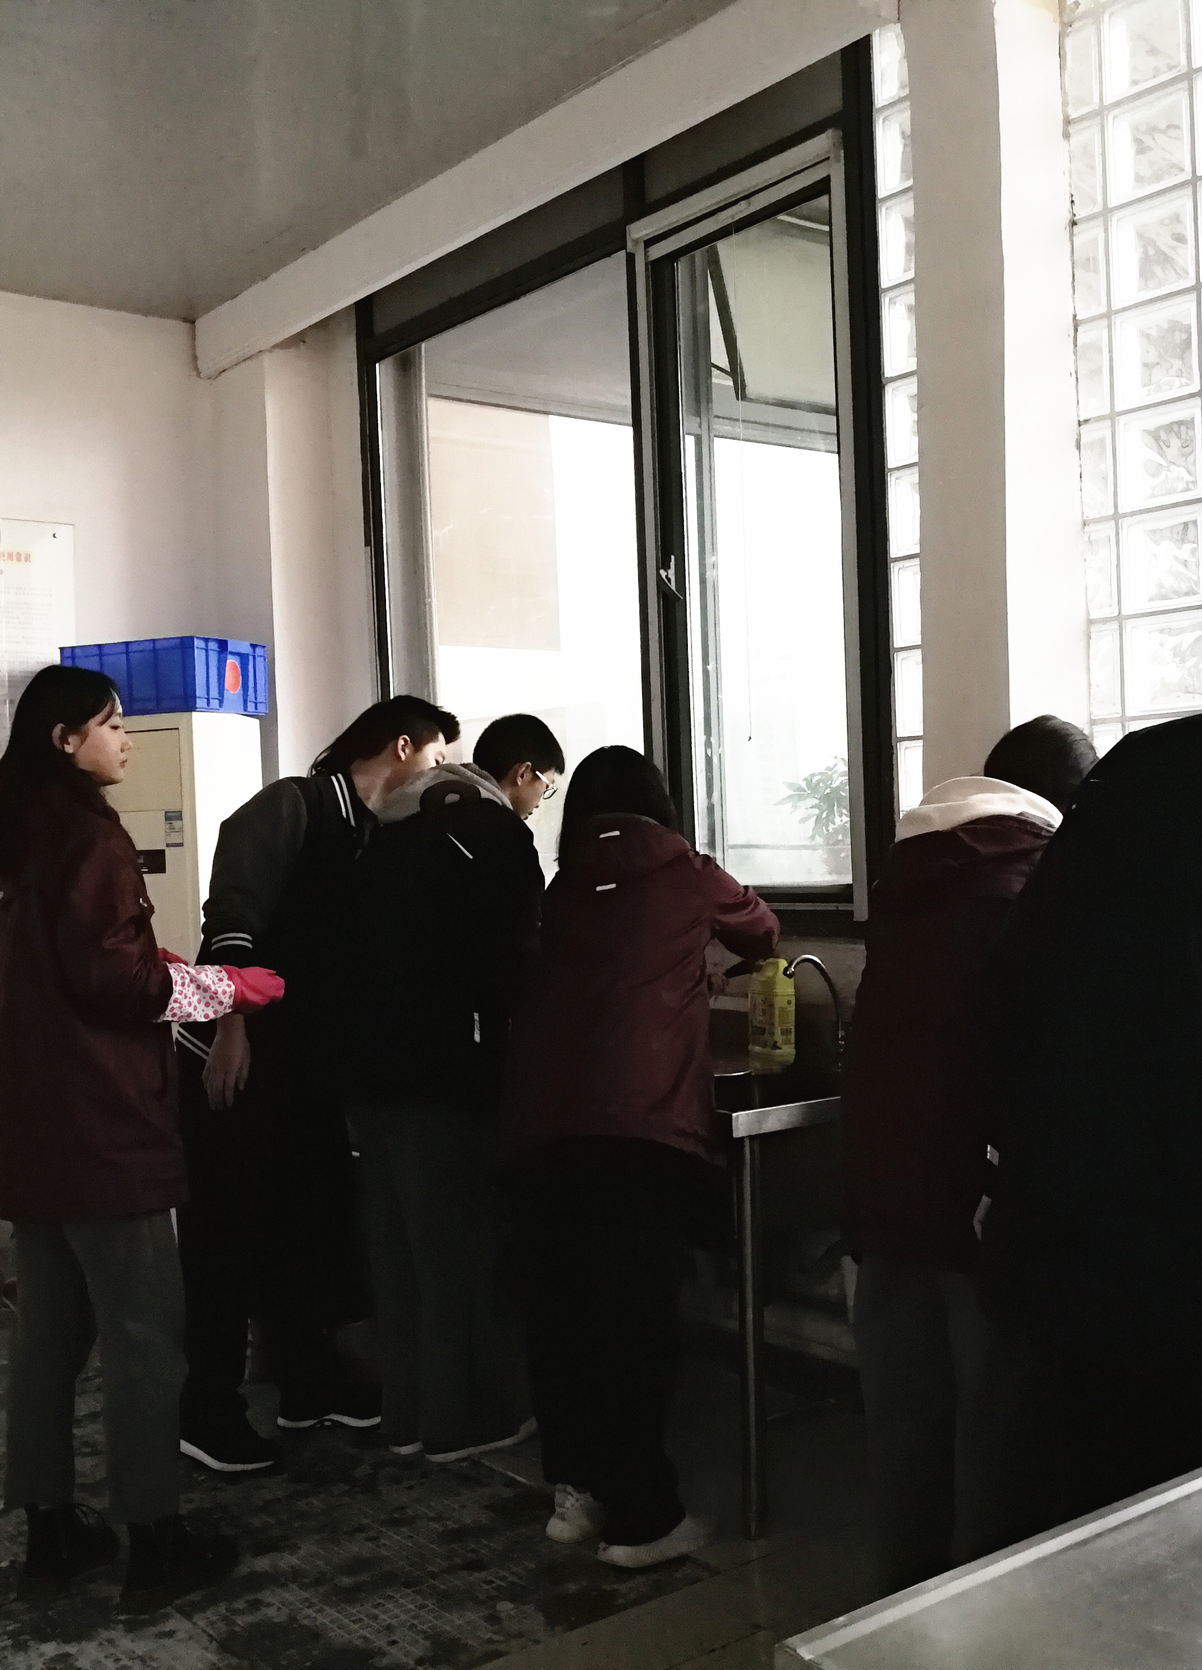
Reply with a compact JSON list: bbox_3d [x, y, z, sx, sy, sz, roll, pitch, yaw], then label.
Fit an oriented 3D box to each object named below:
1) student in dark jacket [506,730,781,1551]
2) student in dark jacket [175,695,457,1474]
[{"bbox_3d":[0.072,0.561,3.220,0.470,1.470,0.550,-2,0,40],"label":"student in dark jacket"},{"bbox_3d":[-0.625,0.503,3.780,0.600,1.630,0.500,-2,0,-5],"label":"student in dark jacket"}]

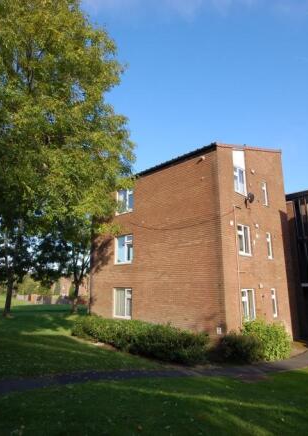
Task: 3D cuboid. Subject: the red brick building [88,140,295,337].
[{"bbox_3d":[1.889,1.094,15.388,6.930,9.900,8.590,13,-18,-43],"label":"red brick building"}]

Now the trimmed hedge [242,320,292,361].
[{"bbox_3d":[3.928,4.176,9.445,1.560,1.130,1.330,13,-18,-43],"label":"trimmed hedge"}]

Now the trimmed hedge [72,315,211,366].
[{"bbox_3d":[-1.045,4.545,10.891,1.510,0.850,6.880,13,-18,-43],"label":"trimmed hedge"}]

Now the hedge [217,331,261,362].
[{"bbox_3d":[2.772,4.069,8.579,1.310,0.800,1.140,13,-18,-43],"label":"hedge"}]

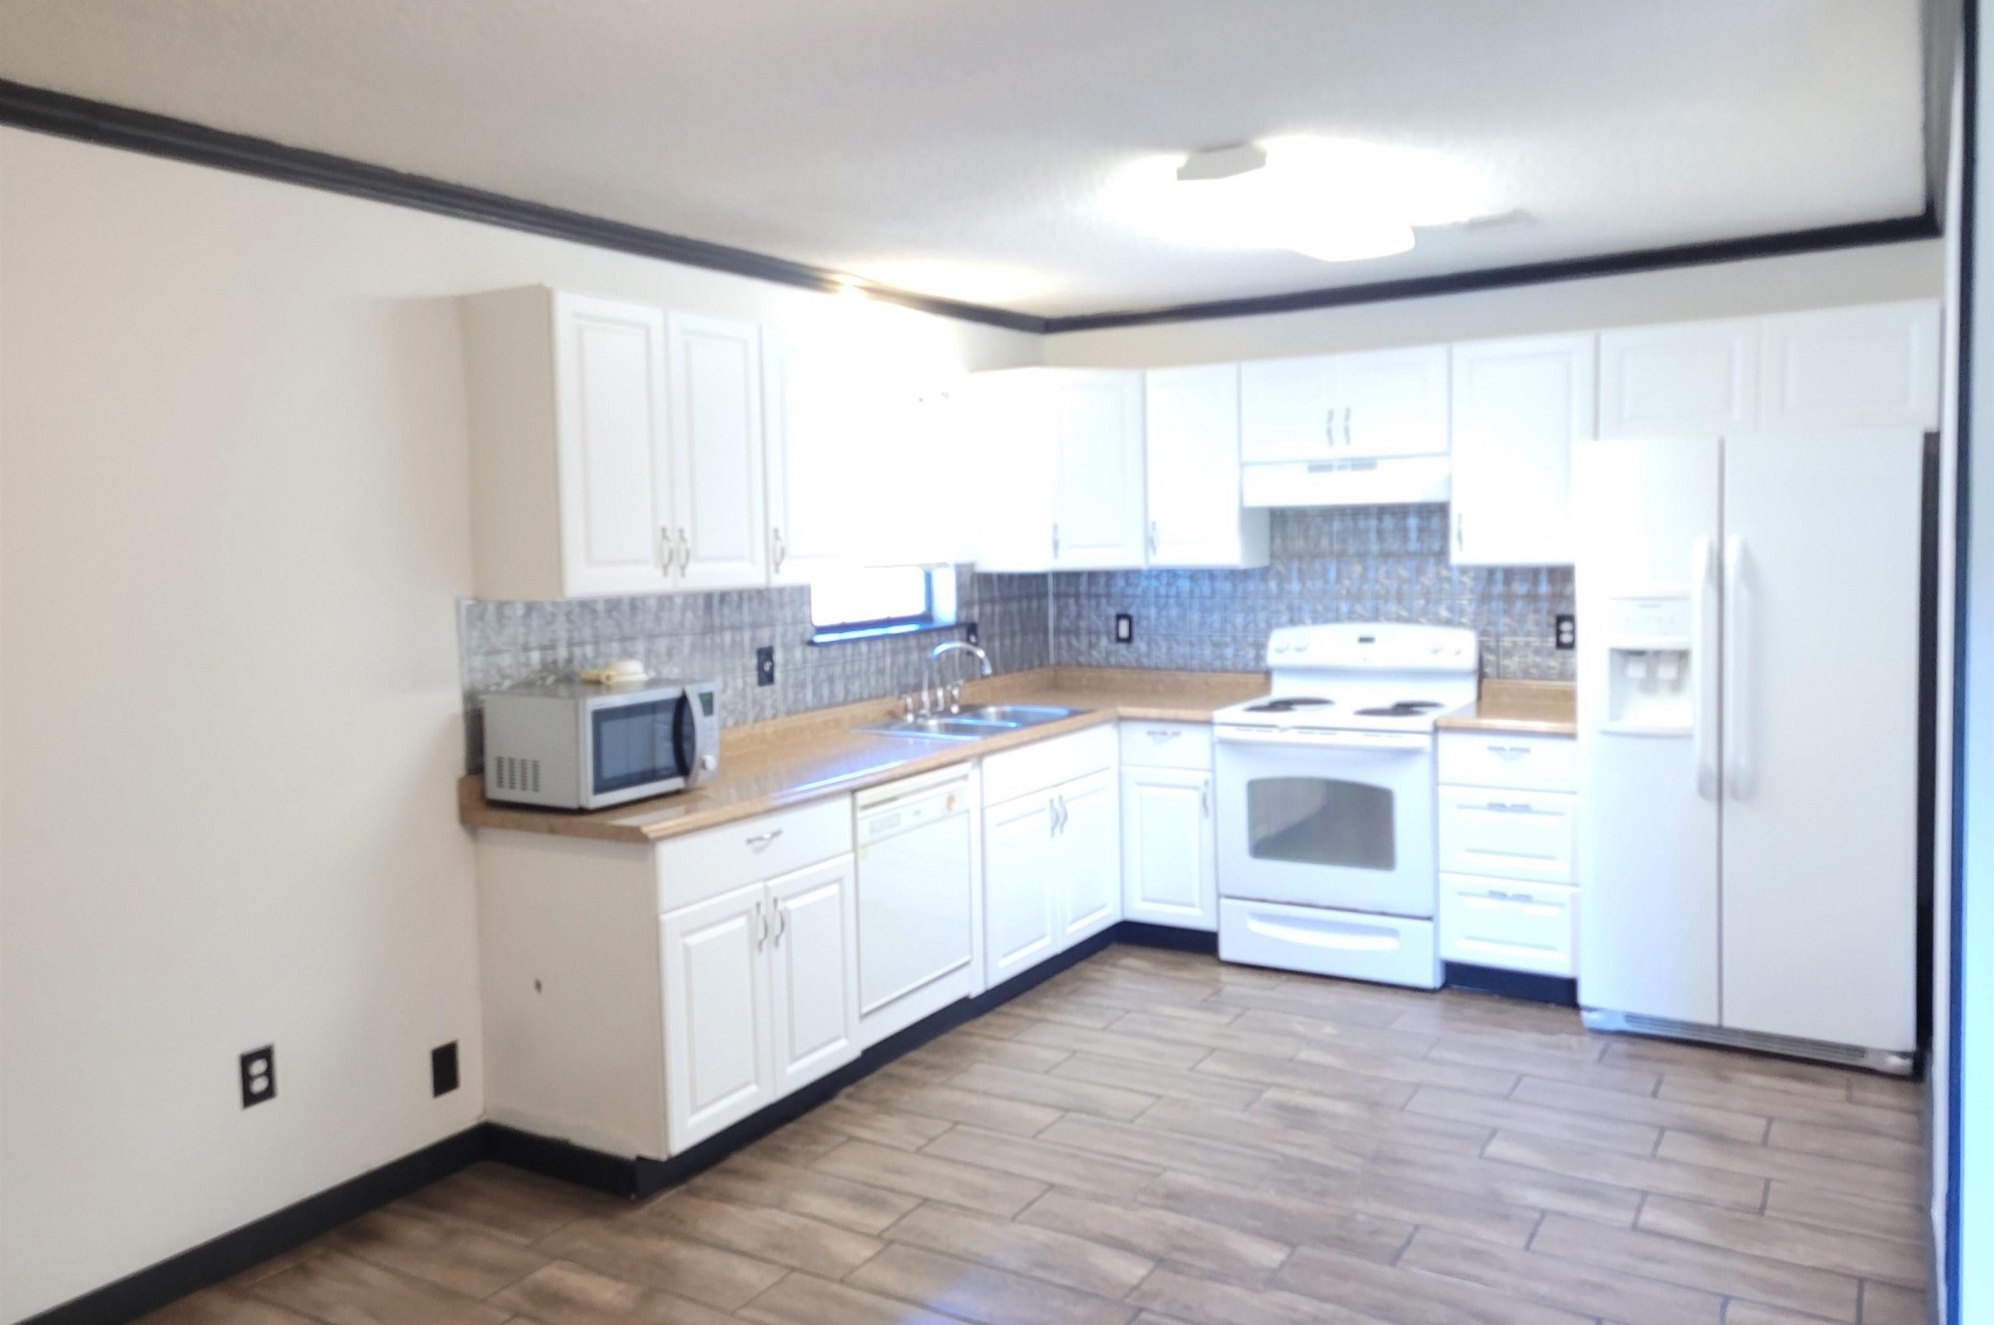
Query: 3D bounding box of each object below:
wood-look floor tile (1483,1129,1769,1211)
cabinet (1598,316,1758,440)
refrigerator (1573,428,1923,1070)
[{"bbox_3d":[1.480,1.207,3.553,0.600,0.010,0.200,1,6,31],"label":"wood-look floor tile"},{"bbox_3d":[2.215,-0.884,4.846,0.466,0.383,0.324,1,5,31],"label":"cabinet"},{"bbox_3d":[2.309,0.219,4.589,0.878,1.777,0.790,1,5,31],"label":"refrigerator"}]

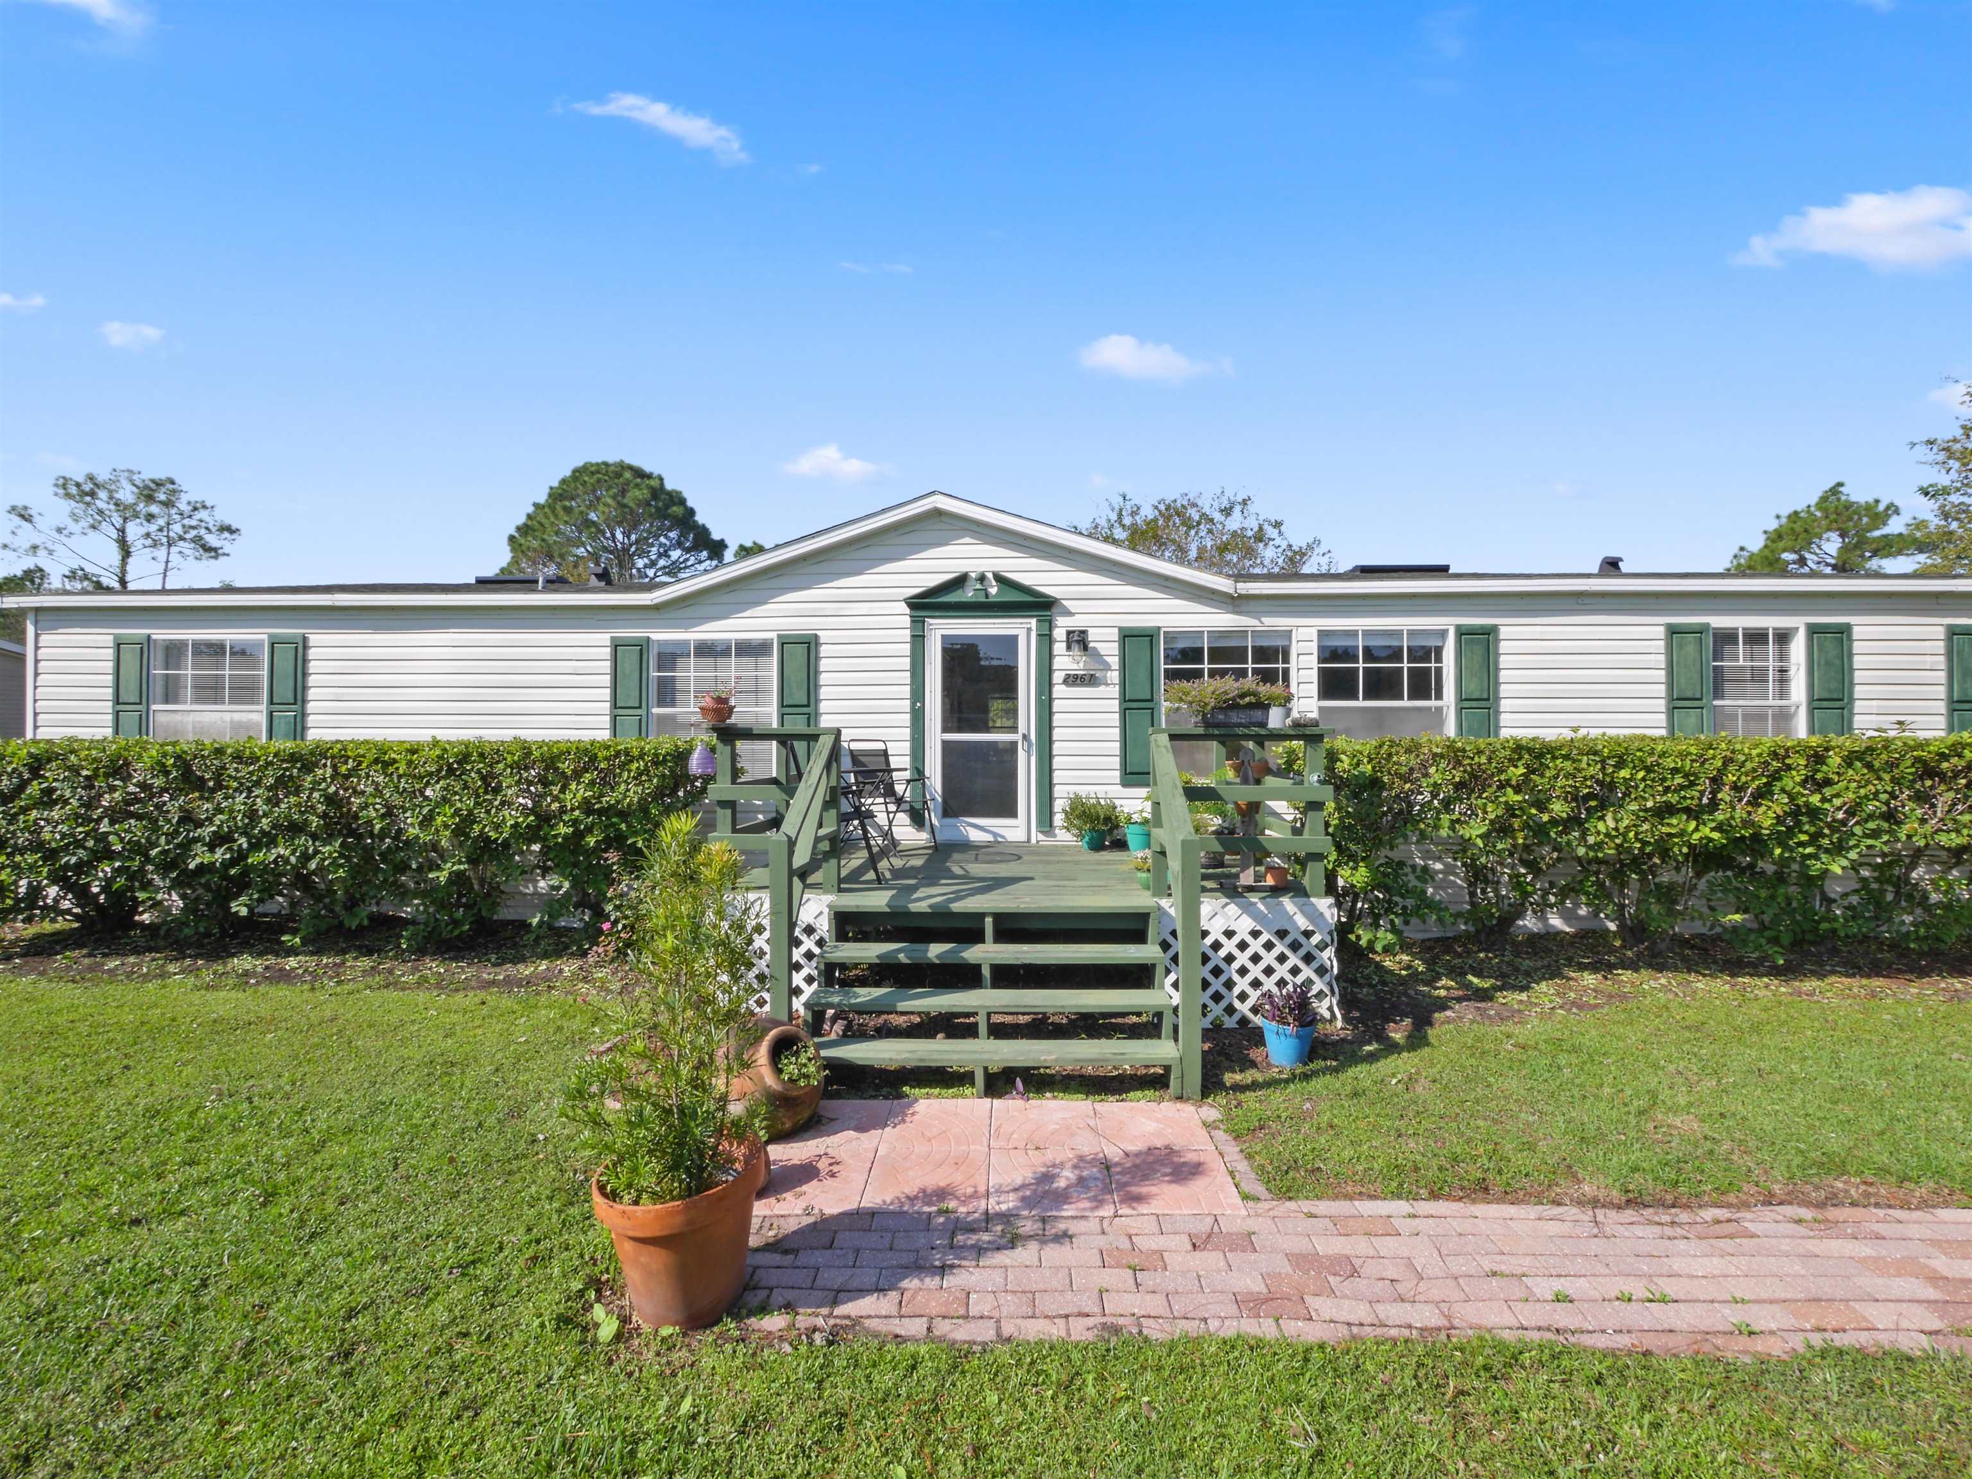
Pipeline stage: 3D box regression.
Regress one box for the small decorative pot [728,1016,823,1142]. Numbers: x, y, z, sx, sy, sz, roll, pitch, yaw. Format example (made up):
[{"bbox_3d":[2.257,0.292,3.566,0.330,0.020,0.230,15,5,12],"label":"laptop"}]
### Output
[{"bbox_3d":[-0.940,1.452,3.385,0.500,0.480,0.480,-37,0,26],"label":"small decorative pot"}]

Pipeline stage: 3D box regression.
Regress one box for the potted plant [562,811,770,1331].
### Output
[{"bbox_3d":[-0.950,0.945,2.370,0.600,1.460,0.570,0,-1,0],"label":"potted plant"}]

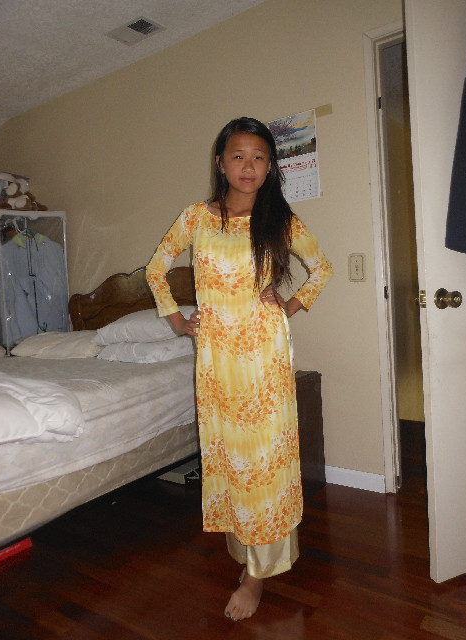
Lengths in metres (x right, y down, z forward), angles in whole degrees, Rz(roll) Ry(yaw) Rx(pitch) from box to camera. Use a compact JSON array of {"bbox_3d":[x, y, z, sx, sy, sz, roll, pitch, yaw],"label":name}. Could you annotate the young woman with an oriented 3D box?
[{"bbox_3d":[0.018,0.113,1.667,0.590,1.530,0.370,-3,2,12],"label":"young woman"}]

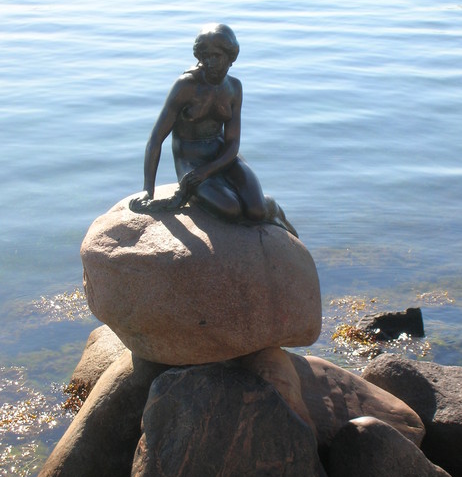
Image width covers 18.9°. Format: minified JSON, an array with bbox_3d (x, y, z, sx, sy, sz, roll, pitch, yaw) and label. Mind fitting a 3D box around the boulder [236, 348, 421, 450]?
[{"bbox_3d":[0.565,0.910,7.814,1.050,0.750,0.850,0,18,0],"label":"boulder"}]

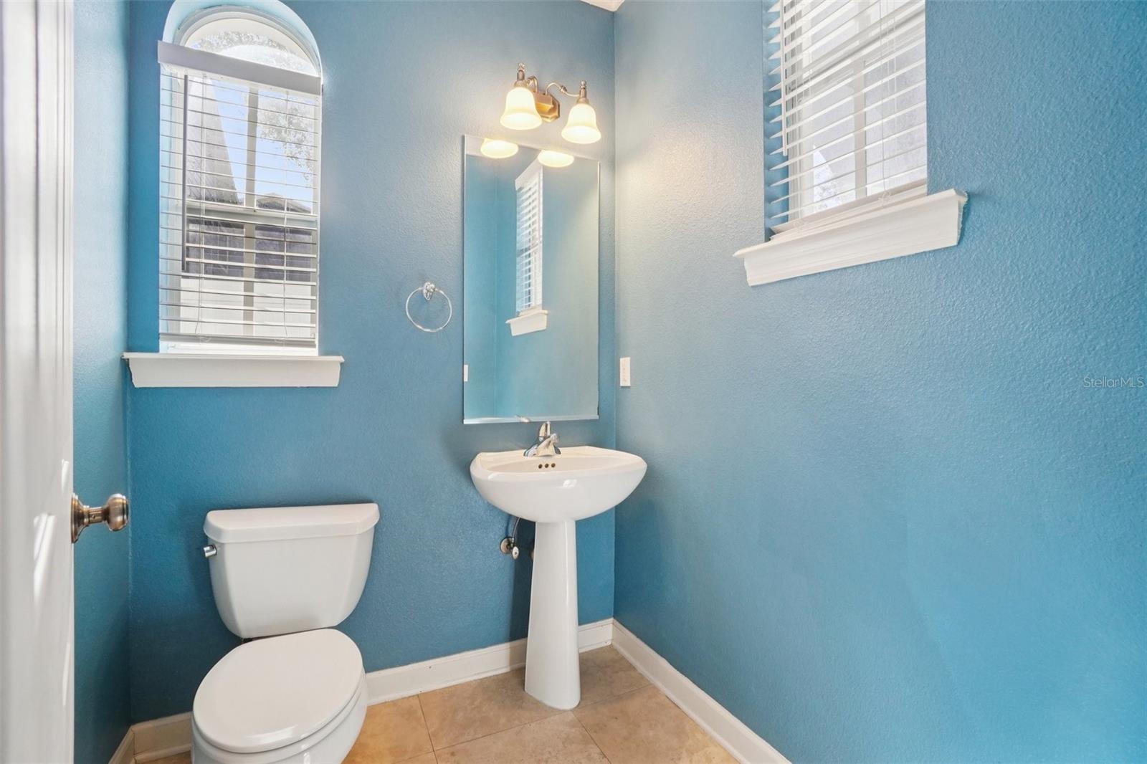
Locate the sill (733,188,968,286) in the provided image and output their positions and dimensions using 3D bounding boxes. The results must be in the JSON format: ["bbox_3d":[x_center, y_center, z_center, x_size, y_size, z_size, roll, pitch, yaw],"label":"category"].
[{"bbox_3d":[0.619,-0.321,1.154,0.085,0.095,0.550,0,0,-27],"label":"sill"}]

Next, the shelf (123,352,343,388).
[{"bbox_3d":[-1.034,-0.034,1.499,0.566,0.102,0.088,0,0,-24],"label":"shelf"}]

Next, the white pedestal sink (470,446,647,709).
[{"bbox_3d":[-0.048,0.700,1.691,0.605,0.857,0.500,0,0,-24],"label":"white pedestal sink"}]

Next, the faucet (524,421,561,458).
[{"bbox_3d":[-0.102,0.216,1.813,0.152,0.135,0.140,0,0,-24],"label":"faucet"}]

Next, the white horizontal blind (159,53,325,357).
[{"bbox_3d":[-1.054,-0.570,1.539,0.428,0.905,0.060,0,0,-24],"label":"white horizontal blind"}]

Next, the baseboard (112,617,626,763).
[{"bbox_3d":[-0.563,1.070,1.730,1.613,0.116,0.018,0,0,-24],"label":"baseboard"}]

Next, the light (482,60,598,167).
[{"bbox_3d":[-0.086,-1.064,1.828,0.415,0.228,0.205,0,0,-24],"label":"light"}]

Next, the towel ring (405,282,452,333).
[{"bbox_3d":[-0.521,-0.271,1.718,0.158,0.182,0.064,0,0,-24],"label":"towel ring"}]

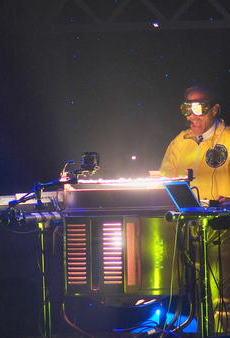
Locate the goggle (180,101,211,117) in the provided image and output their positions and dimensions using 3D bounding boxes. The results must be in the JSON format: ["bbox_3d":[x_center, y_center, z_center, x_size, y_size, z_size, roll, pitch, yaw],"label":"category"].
[{"bbox_3d":[0.421,-0.312,20.150,0.160,0.075,0.085,-2,8,38],"label":"goggle"}]

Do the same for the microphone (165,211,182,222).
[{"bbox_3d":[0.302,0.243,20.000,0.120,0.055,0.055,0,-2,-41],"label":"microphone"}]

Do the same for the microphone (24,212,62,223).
[{"bbox_3d":[-0.366,0.249,20.000,0.190,0.050,0.050,-1,-1,9],"label":"microphone"}]

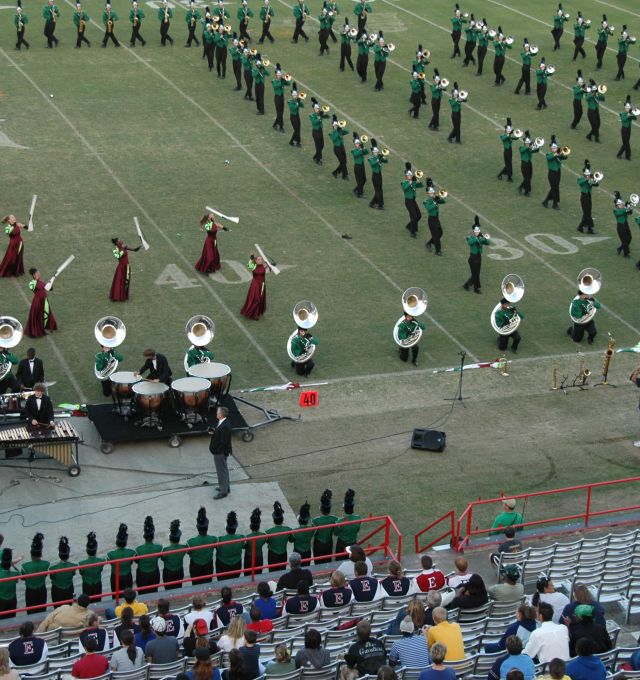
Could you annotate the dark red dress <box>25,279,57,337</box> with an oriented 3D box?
[{"bbox_3d":[-6.497,-0.787,43.571,0.719,1.260,0.774,13,23,26],"label":"dark red dress"}]

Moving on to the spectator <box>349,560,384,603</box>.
[{"bbox_3d":[0.510,3.888,28.650,0.500,1.360,0.760,-7,23,-22],"label":"spectator"}]

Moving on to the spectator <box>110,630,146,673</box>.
[{"bbox_3d":[-2.618,4.280,24.844,0.480,1.230,0.750,-8,23,-23],"label":"spectator"}]

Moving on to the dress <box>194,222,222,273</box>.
[{"bbox_3d":[-2.851,-2.444,48.253,0.620,1.270,0.580,18,26,36],"label":"dress"}]

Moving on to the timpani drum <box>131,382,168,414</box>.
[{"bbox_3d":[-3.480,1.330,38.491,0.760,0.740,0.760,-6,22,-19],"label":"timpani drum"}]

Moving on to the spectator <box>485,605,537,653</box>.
[{"bbox_3d":[2.512,4.020,24.652,0.760,1.270,0.520,10,22,20],"label":"spectator"}]

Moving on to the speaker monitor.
[{"bbox_3d":[2.261,2.009,38.559,0.700,0.420,0.440,6,21,11],"label":"speaker monitor"}]

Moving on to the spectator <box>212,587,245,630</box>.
[{"bbox_3d":[-1.490,4.157,27.853,0.500,1.320,0.760,-7,23,-22],"label":"spectator"}]

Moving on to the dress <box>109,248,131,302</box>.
[{"bbox_3d":[-4.962,-1.670,46.202,0.480,1.330,0.480,17,25,34],"label":"dress"}]

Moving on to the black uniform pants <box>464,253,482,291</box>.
[{"bbox_3d":[3.866,-1.727,46.983,0.360,0.980,0.380,-11,24,-30],"label":"black uniform pants"}]

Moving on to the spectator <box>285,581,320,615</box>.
[{"bbox_3d":[-0.331,3.965,27.429,0.520,1.179,0.750,-8,23,-23],"label":"spectator"}]

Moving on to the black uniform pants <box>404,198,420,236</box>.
[{"bbox_3d":[2.569,-3.416,51.540,0.500,1.020,0.380,13,24,27],"label":"black uniform pants"}]

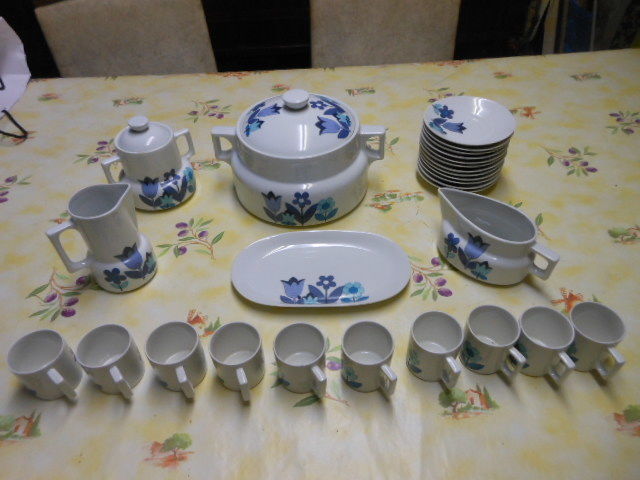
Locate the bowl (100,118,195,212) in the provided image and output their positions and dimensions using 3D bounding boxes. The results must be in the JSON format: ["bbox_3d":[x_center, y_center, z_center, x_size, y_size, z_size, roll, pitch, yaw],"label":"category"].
[{"bbox_3d":[-0.275,-0.134,0.754,0.147,0.131,0.120,-30,51,-25],"label":"bowl"}]

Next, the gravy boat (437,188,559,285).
[{"bbox_3d":[0.236,-0.005,0.643,0.180,0.080,0.095,32,54,29],"label":"gravy boat"}]

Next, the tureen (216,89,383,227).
[{"bbox_3d":[-0.034,-0.160,0.749,0.280,0.162,0.235,0,45,2],"label":"tureen"}]

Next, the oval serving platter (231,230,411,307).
[{"bbox_3d":[0.002,0.044,0.641,0.243,0.024,0.142,-1,45,1],"label":"oval serving platter"}]

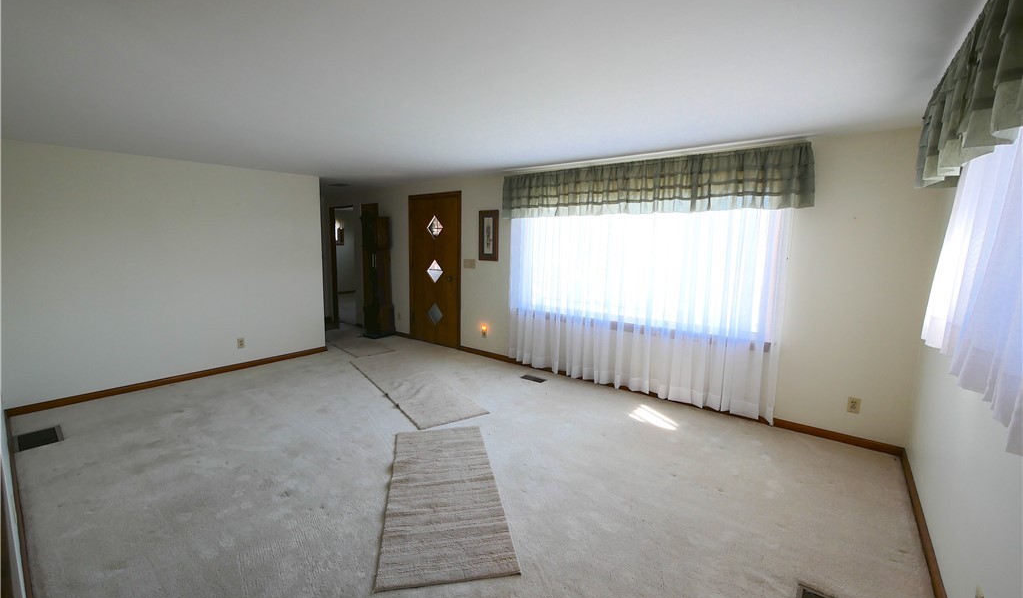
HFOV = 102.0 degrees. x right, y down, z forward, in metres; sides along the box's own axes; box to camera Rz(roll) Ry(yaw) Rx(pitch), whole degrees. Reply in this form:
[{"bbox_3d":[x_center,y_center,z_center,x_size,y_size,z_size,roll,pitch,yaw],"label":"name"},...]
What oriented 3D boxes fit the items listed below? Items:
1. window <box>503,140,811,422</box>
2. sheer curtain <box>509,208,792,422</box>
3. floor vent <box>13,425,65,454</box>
[{"bbox_3d":[1.069,-0.201,4.145,2.983,2.234,0.150,7,10,38],"label":"window"},{"bbox_3d":[1.047,-0.034,4.166,2.800,1.943,0.120,7,10,38],"label":"sheer curtain"},{"bbox_3d":[-3.660,1.073,3.206,0.410,0.015,0.249,7,10,38],"label":"floor vent"}]

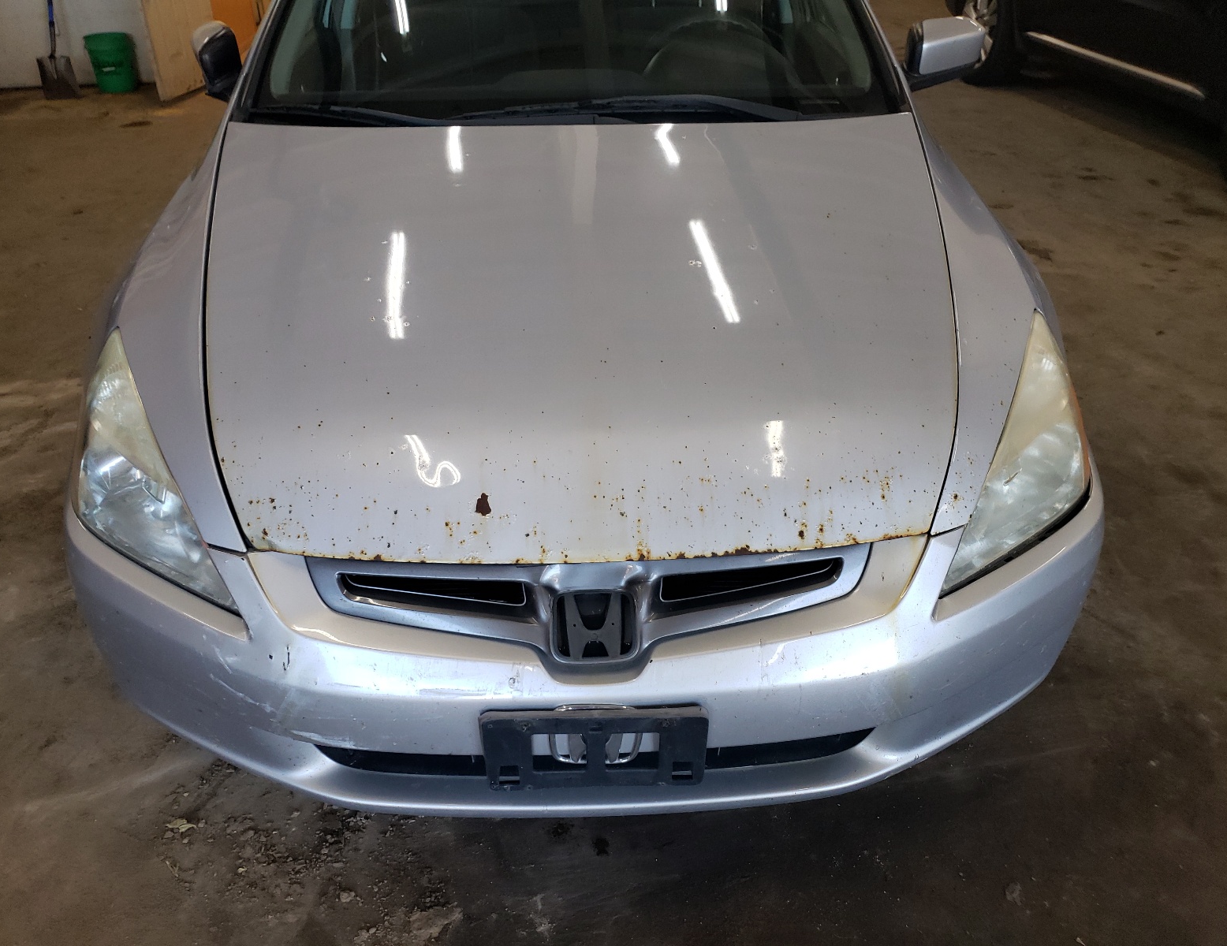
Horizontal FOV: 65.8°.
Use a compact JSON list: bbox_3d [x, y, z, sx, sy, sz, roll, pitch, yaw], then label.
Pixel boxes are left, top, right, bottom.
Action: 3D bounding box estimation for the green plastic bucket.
[{"bbox_3d":[-3.652,-2.986,6.898,0.310,0.370,0.310,-2,34,-2],"label":"green plastic bucket"}]

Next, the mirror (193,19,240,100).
[{"bbox_3d":[-0.976,-1.038,2.367,0.130,0.170,0.200,-16,36,-22],"label":"mirror"}]

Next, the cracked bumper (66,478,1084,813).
[{"bbox_3d":[-0.033,0.220,1.532,1.790,0.490,0.570,-2,34,-2],"label":"cracked bumper"}]

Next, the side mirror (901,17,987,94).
[{"bbox_3d":[0.824,-1.070,2.401,0.205,0.170,0.130,-8,34,-12],"label":"side mirror"}]

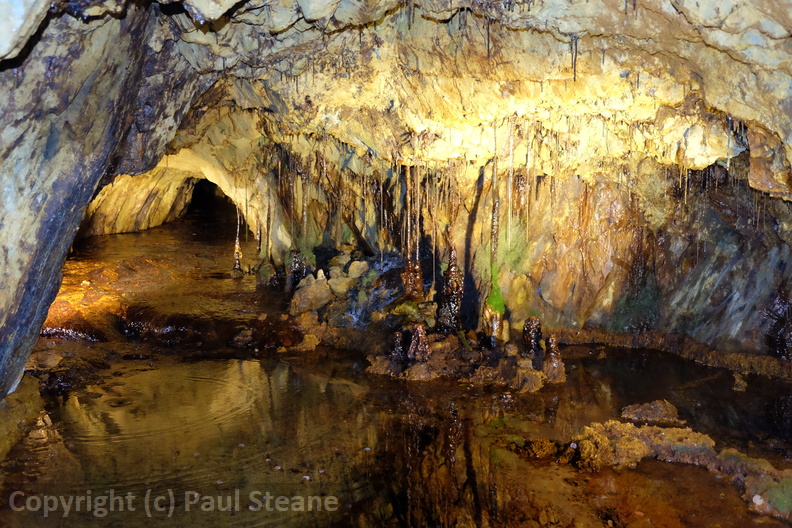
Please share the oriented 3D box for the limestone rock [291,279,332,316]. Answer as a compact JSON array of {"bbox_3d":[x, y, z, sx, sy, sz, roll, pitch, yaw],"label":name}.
[{"bbox_3d":[-0.748,0.286,6.075,0.360,0.290,0.270,0,6,0],"label":"limestone rock"}]

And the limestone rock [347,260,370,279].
[{"bbox_3d":[-0.353,0.051,6.455,0.215,0.150,0.170,0,6,0],"label":"limestone rock"}]

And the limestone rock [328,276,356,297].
[{"bbox_3d":[-0.488,0.205,6.248,0.250,0.165,0.200,0,6,0],"label":"limestone rock"}]

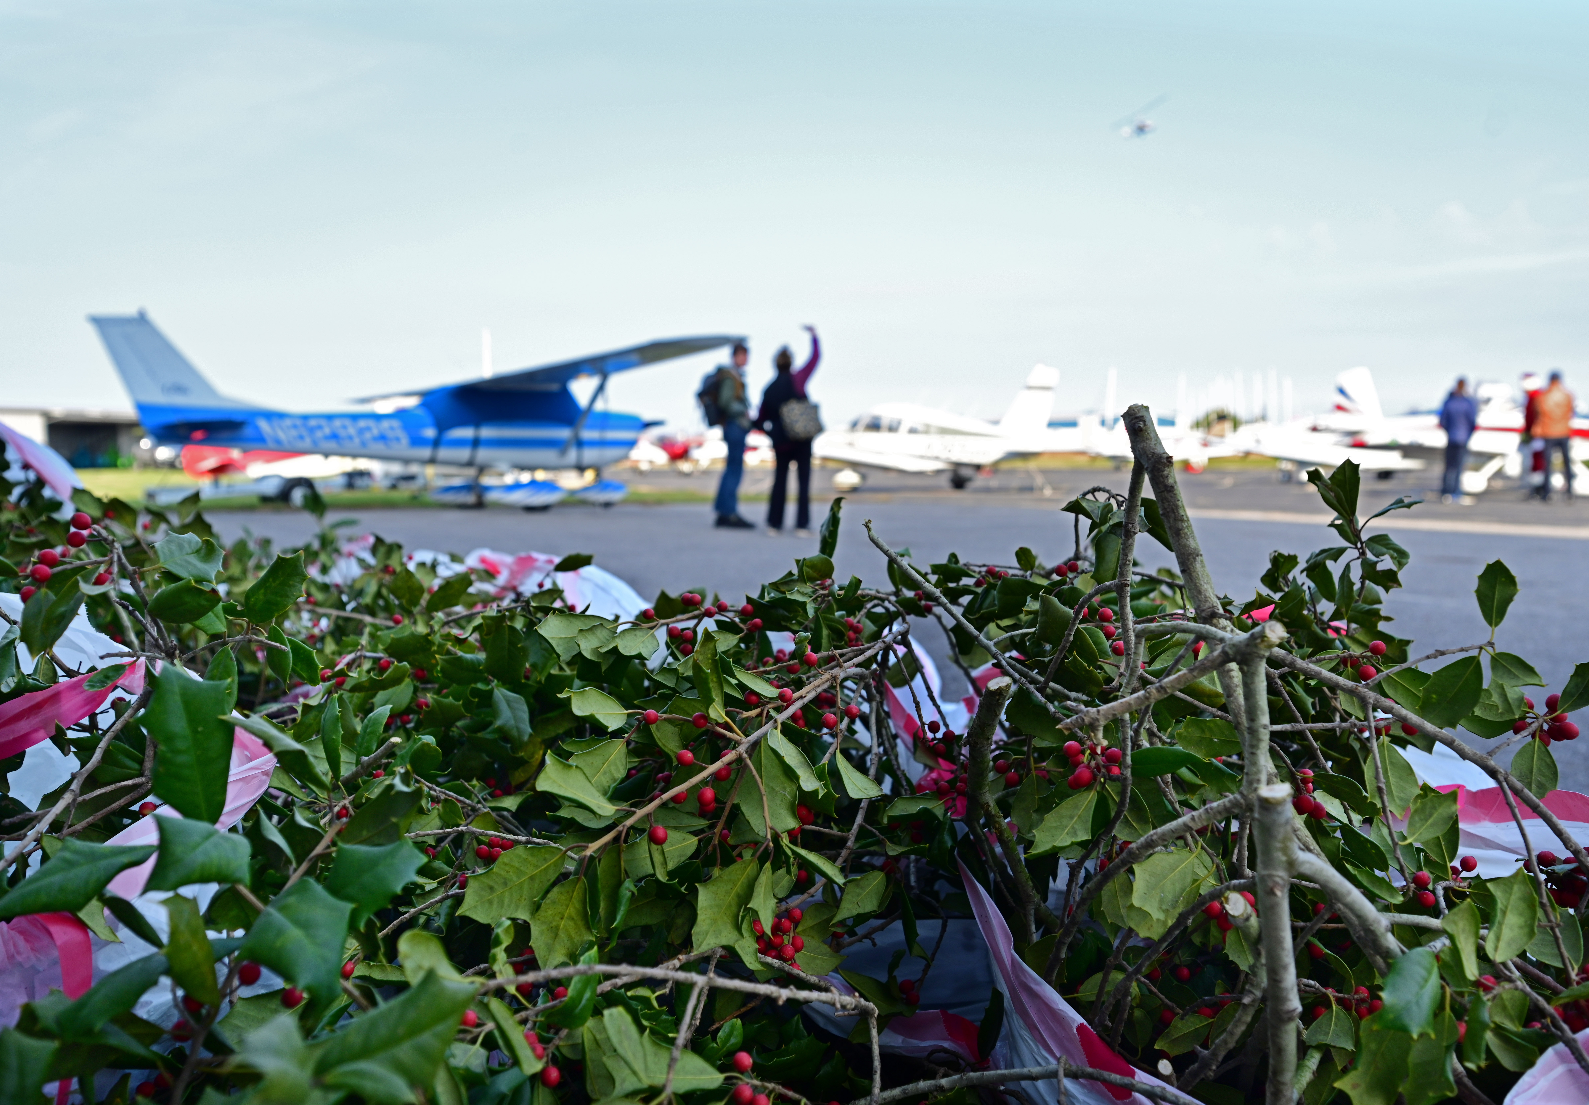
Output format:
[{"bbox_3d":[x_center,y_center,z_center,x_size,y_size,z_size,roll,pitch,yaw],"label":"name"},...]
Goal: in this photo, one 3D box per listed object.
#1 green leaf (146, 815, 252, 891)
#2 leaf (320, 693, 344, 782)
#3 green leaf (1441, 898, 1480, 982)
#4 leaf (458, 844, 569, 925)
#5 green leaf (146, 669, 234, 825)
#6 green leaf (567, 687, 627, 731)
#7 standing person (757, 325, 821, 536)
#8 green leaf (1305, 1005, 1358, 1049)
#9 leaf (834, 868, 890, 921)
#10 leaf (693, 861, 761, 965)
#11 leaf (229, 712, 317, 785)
[{"bbox_3d":[-0.231,0.117,0.500,0.042,0.015,0.032,-11,49,-12],"label":"green leaf"},{"bbox_3d":[-0.291,0.116,0.810,0.011,0.056,0.022,-5,8,-40],"label":"leaf"},{"bbox_3d":[0.326,0.189,0.630,0.020,0.041,0.016,-2,6,6],"label":"green leaf"},{"bbox_3d":[-0.155,0.183,0.710,0.068,0.042,0.016,-27,6,3],"label":"leaf"},{"bbox_3d":[-0.248,0.079,0.530,0.036,0.066,0.014,-9,-9,-7],"label":"green leaf"},{"bbox_3d":[-0.113,0.089,0.730,0.042,0.026,0.018,8,15,-2],"label":"green leaf"},{"bbox_3d":[-0.045,-1.073,11.300,0.530,1.830,0.450,1,5,14],"label":"standing person"},{"bbox_3d":[0.275,0.243,0.660,0.028,0.030,0.016,3,24,-1],"label":"green leaf"},{"bbox_3d":[0.040,0.199,0.750,0.024,0.043,0.010,44,-6,6],"label":"leaf"},{"bbox_3d":[-0.033,0.175,0.630,0.032,0.053,0.011,30,6,-4],"label":"leaf"},{"bbox_3d":[-0.230,0.088,0.570,0.050,0.020,0.013,35,-42,-17],"label":"leaf"}]

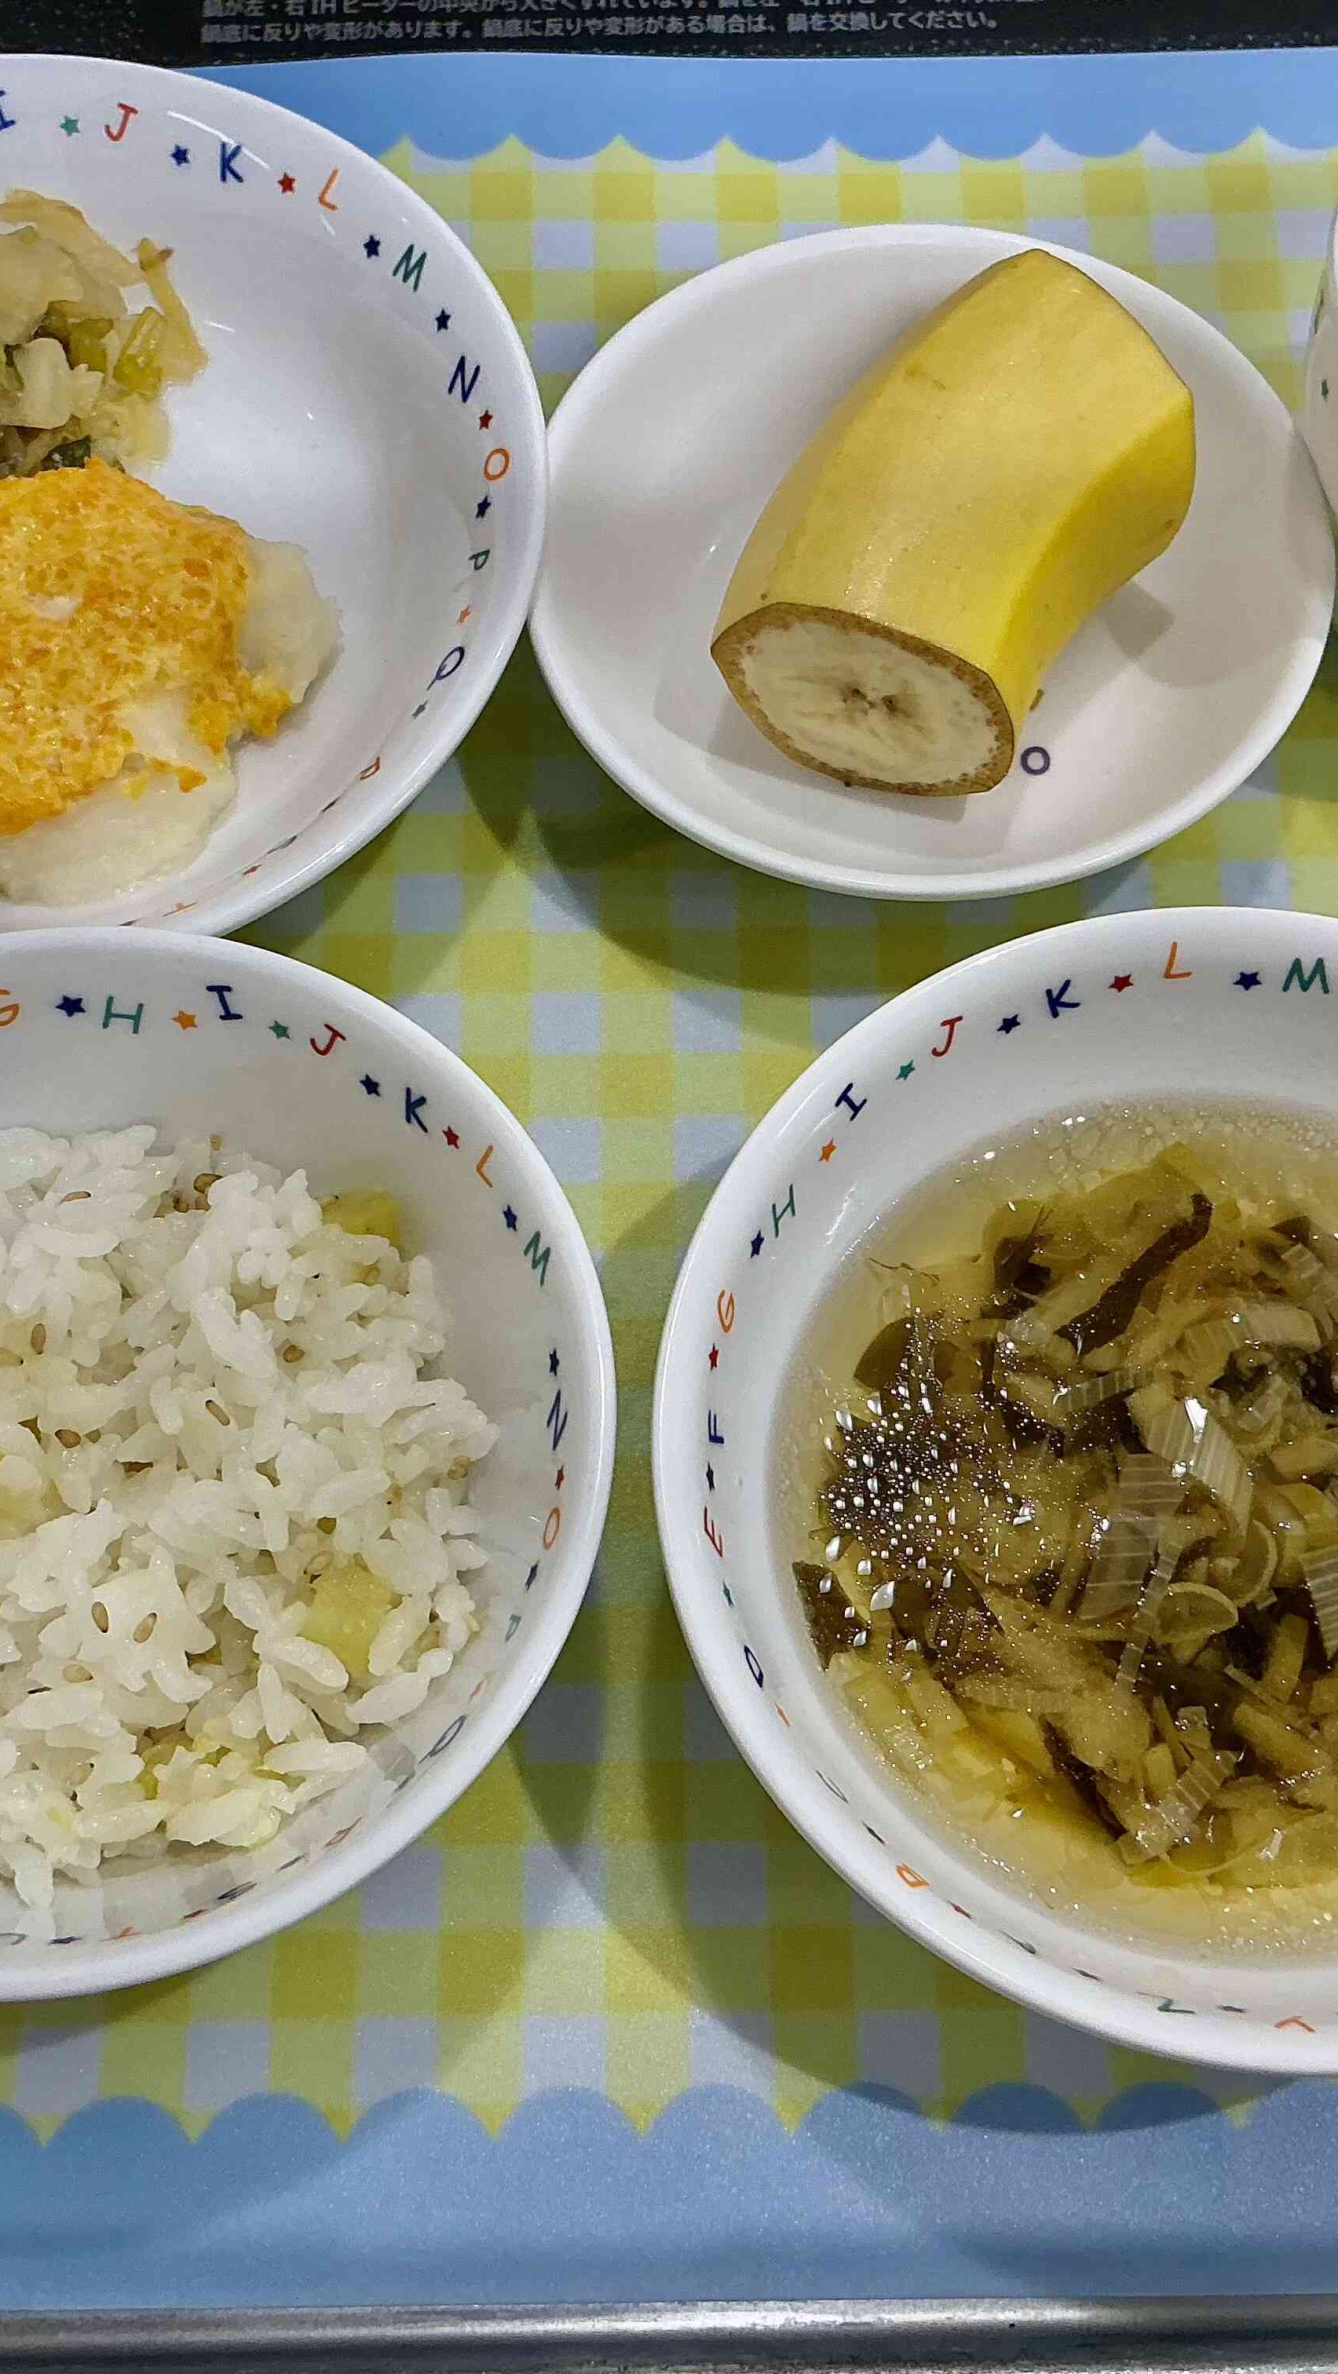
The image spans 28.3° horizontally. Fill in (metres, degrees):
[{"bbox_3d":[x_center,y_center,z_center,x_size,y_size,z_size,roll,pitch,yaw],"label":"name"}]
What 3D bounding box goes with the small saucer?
[{"bbox_3d":[0.033,-0.075,0.342,0.100,0.030,0.100,0,66,1],"label":"small saucer"}]

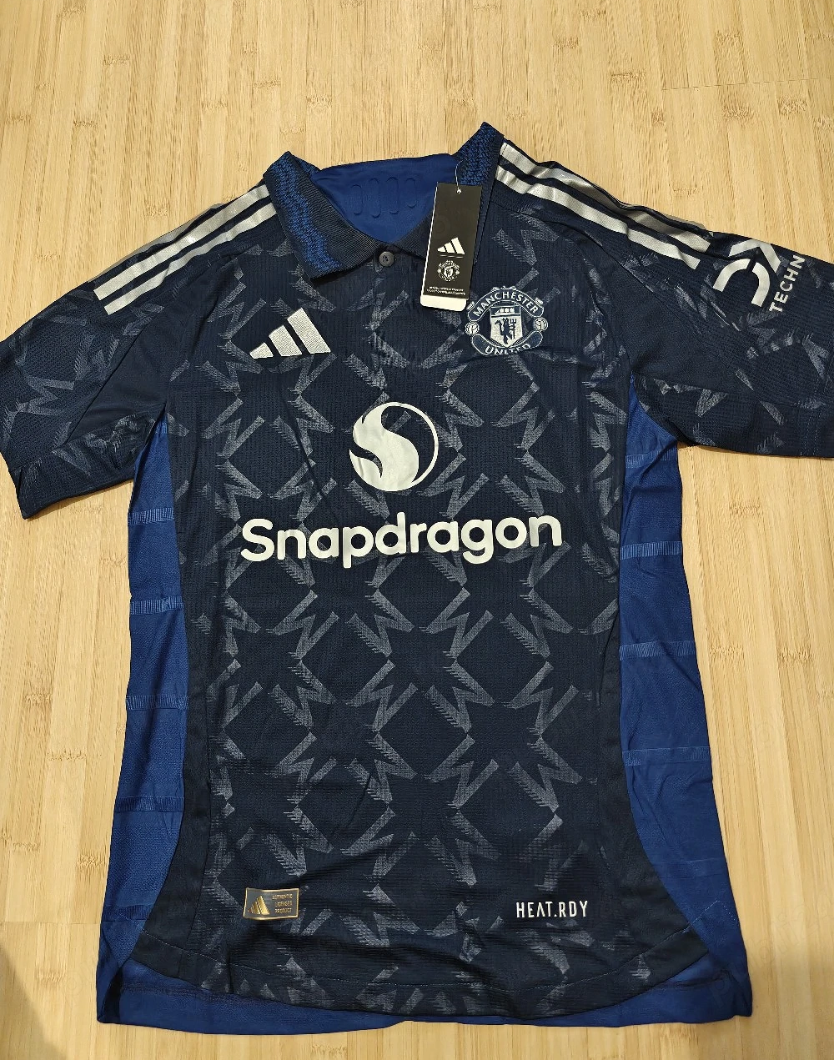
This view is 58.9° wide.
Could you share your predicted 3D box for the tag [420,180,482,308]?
[{"bbox_3d":[0.031,-0.252,0.655,0.041,0.003,0.121,7,80,5],"label":"tag"}]

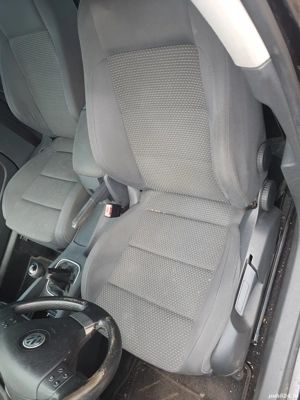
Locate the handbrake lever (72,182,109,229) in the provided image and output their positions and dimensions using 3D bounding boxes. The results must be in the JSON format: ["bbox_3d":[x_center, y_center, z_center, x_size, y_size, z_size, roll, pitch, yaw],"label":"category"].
[{"bbox_3d":[-0.218,0.007,1.133,0.036,0.052,0.235,11,55,33],"label":"handbrake lever"}]

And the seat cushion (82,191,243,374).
[{"bbox_3d":[0.053,0.208,0.980,0.478,0.165,0.515,11,61,33],"label":"seat cushion"}]

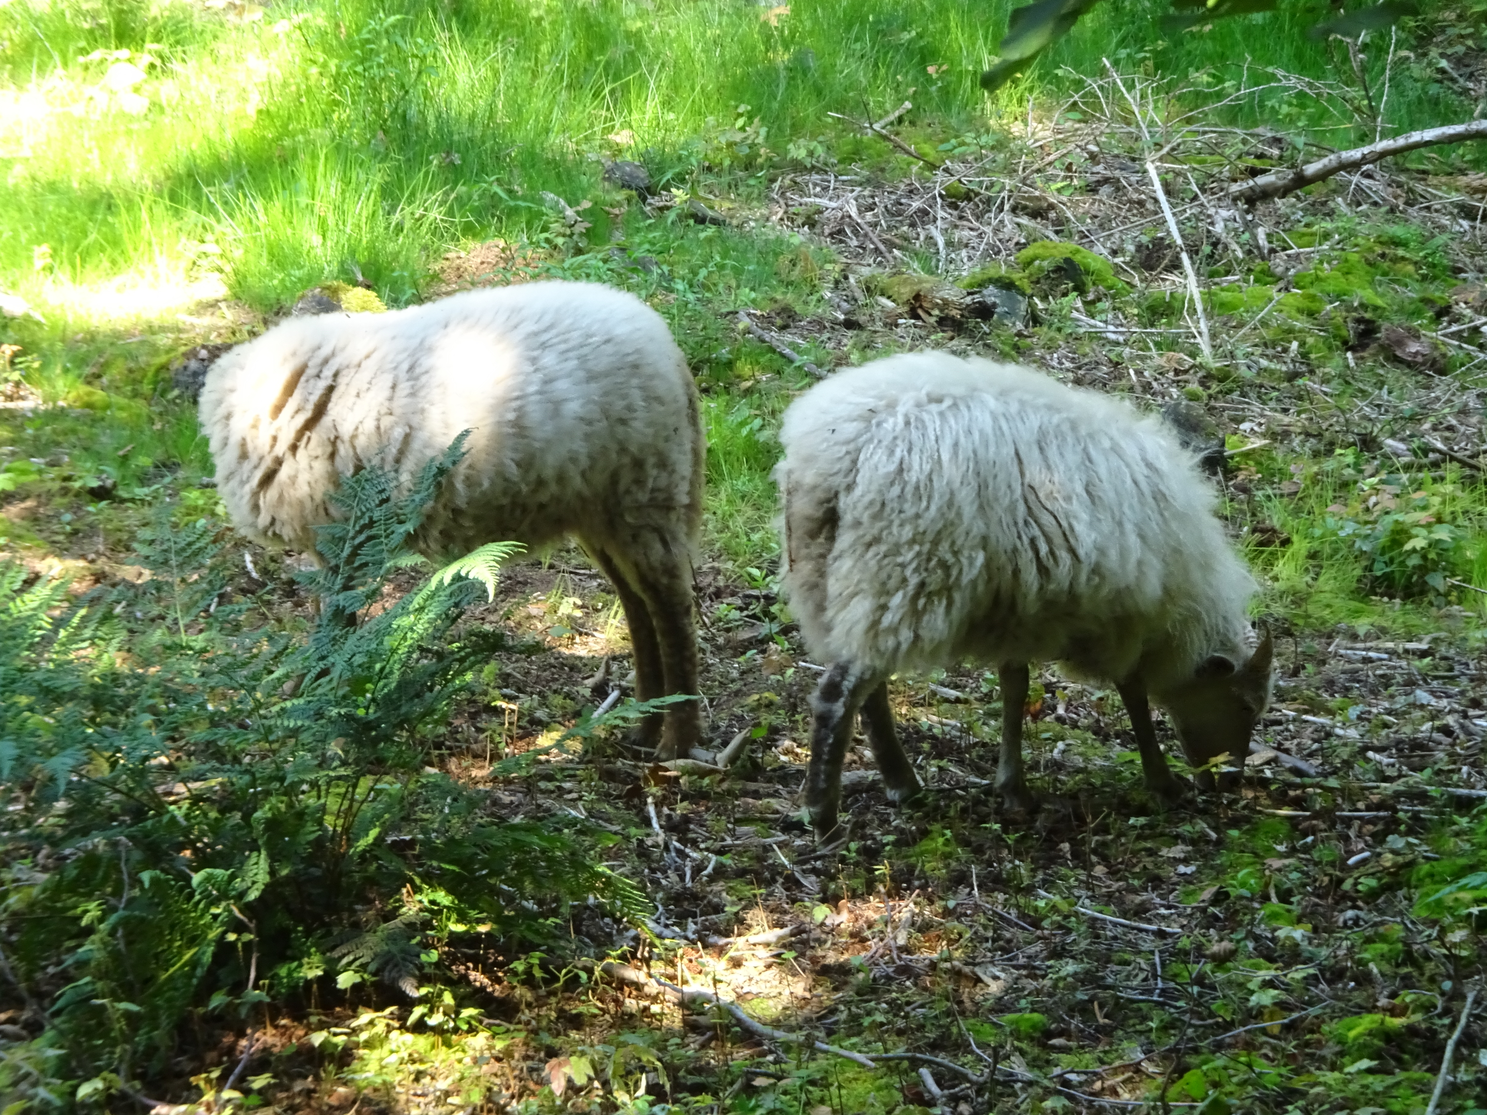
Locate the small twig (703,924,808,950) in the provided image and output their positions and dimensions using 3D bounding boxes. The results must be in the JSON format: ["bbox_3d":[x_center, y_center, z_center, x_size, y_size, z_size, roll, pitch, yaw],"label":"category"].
[{"bbox_3d":[0.020,0.523,9.449,0.174,0.028,0.033,-5,9,-31],"label":"small twig"}]

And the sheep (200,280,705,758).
[{"bbox_3d":[-0.460,-0.064,10.850,0.850,0.750,0.440,2,8,15],"label":"sheep"}]

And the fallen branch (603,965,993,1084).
[{"bbox_3d":[0.040,0.603,8.949,0.105,0.061,0.816,-7,10,-39],"label":"fallen branch"}]

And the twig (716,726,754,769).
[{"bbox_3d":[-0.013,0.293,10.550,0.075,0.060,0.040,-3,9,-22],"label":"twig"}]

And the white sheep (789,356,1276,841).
[{"bbox_3d":[0.423,0.047,10.350,0.840,0.730,0.420,-4,9,-26],"label":"white sheep"}]

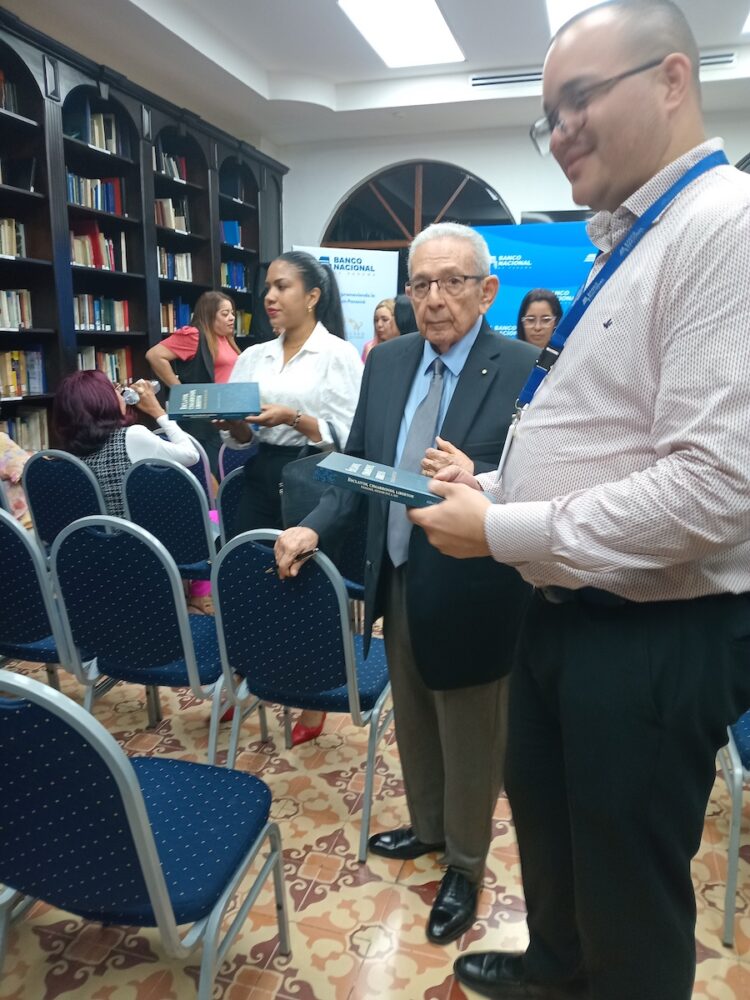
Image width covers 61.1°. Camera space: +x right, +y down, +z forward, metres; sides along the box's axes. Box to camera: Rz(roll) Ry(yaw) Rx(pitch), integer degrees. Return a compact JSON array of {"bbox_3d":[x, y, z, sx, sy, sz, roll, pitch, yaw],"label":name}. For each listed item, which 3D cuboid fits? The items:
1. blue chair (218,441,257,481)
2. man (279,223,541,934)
[{"bbox_3d":[-0.529,0.073,3.503,0.440,0.923,0.550,5,12,18],"label":"blue chair"},{"bbox_3d":[0.111,0.194,1.528,0.630,1.630,0.430,7,15,21],"label":"man"}]

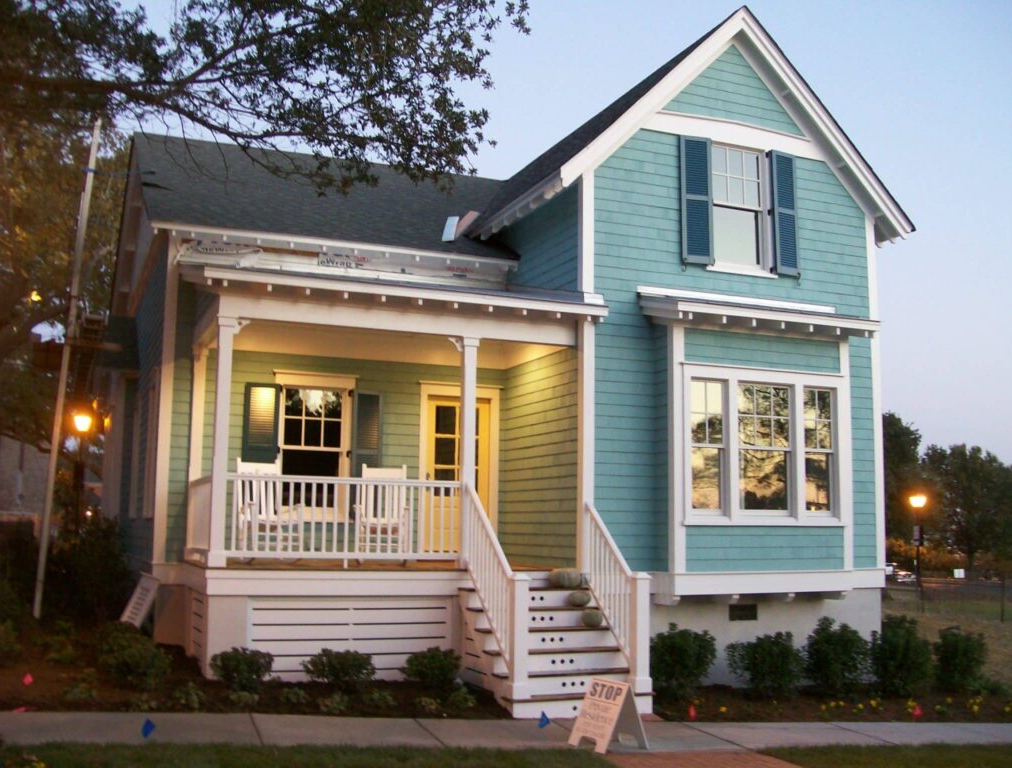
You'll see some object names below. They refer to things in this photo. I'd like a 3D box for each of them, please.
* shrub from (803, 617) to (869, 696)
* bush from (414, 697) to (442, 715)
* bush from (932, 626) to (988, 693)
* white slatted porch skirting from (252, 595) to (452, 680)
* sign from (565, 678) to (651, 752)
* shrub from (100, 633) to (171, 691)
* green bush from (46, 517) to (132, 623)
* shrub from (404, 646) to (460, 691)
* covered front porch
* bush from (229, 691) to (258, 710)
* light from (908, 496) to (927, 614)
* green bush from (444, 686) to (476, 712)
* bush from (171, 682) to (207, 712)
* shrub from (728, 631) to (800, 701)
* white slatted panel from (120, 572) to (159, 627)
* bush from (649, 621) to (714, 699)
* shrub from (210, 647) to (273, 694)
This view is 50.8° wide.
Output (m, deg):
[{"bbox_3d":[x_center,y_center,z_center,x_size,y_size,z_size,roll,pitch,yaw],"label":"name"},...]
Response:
[{"bbox_3d":[3.980,3.264,12.908,0.800,0.970,0.800,4,-8,-23],"label":"shrub"},{"bbox_3d":[-0.740,3.016,10.059,0.250,0.160,0.240,1,-7,0],"label":"bush"},{"bbox_3d":[5.553,3.355,13.016,0.620,0.760,0.620,4,-8,-21],"label":"bush"},{"bbox_3d":[-1.586,2.668,11.176,2.168,0.864,0.050,4,-8,-21],"label":"white slatted porch skirting"},{"bbox_3d":[0.848,2.693,8.705,0.490,0.536,0.439,6,-9,-38],"label":"sign"},{"bbox_3d":[-3.409,2.553,9.840,0.620,0.490,0.600,4,-8,-21],"label":"shrub"},{"bbox_3d":[-5.294,2.363,13.519,1.040,1.326,1.020,4,-8,-22],"label":"green bush"},{"bbox_3d":[-0.746,2.839,10.601,0.561,0.459,0.541,1,-7,0],"label":"shrub"},{"bbox_3d":[-1.486,0.319,12.834,4.650,3.760,2.800,4,-8,-23],"label":"covered front porch"},{"bbox_3d":[-2.236,2.672,9.064,0.255,0.168,0.245,4,-8,-22],"label":"bush"},{"bbox_3d":[11.607,4.747,30.000,0.500,3.420,0.500,4,-8,-22],"label":"light"},{"bbox_3d":[-0.434,2.995,10.202,0.280,0.220,0.270,4,-8,-21],"label":"green bush"},{"bbox_3d":[-2.786,2.729,9.366,0.320,0.260,0.300,4,-8,-23],"label":"bush"},{"bbox_3d":[3.034,3.250,12.532,0.870,0.820,0.800,4,-8,-23],"label":"shrub"},{"bbox_3d":[-4.199,2.629,12.214,0.480,0.870,0.600,7,-9,-39],"label":"white slatted panel"},{"bbox_3d":[1.863,2.983,11.487,0.704,0.816,0.673,1,-7,0],"label":"bush"},{"bbox_3d":[-2.543,2.722,10.281,0.610,0.480,0.580,4,-8,-23],"label":"shrub"}]

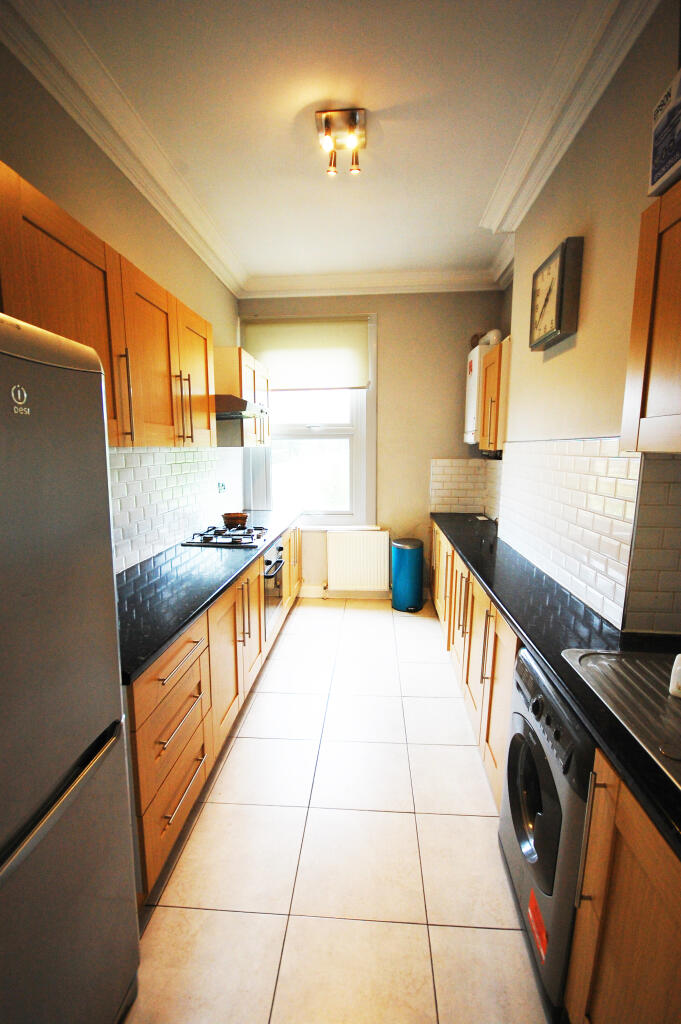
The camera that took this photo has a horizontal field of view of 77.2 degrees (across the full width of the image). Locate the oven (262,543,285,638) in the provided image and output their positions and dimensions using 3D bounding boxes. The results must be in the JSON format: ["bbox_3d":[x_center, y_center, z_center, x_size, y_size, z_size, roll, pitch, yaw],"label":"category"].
[{"bbox_3d":[-0.763,0.543,3.205,0.570,0.592,0.597,0,9,4],"label":"oven"}]

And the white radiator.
[{"bbox_3d":[0.182,0.503,4.364,0.620,0.630,0.100,1,9,4],"label":"white radiator"}]

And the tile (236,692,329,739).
[{"bbox_3d":[-0.322,1.210,2.550,0.464,0.010,0.439,0,9,4],"label":"tile"}]

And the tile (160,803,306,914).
[{"bbox_3d":[-0.396,1.352,1.700,0.465,0.010,0.450,1,9,4],"label":"tile"}]

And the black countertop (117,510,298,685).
[{"bbox_3d":[-0.823,0.262,2.844,0.633,0.042,3.132,0,9,4],"label":"black countertop"}]

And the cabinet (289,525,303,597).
[{"bbox_3d":[-0.700,0.457,4.182,0.570,0.714,0.534,0,9,4],"label":"cabinet"}]

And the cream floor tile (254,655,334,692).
[{"bbox_3d":[-0.293,1.150,3.016,0.465,0.010,0.450,1,9,4],"label":"cream floor tile"}]

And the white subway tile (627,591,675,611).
[{"bbox_3d":[1.159,0.339,1.597,0.162,0.079,0.010,1,9,4],"label":"white subway tile"}]

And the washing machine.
[{"bbox_3d":[0.906,0.979,1.351,0.560,0.850,0.595,1,9,5],"label":"washing machine"}]

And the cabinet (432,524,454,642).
[{"bbox_3d":[1.148,0.547,3.644,0.580,0.727,1.120,1,9,5],"label":"cabinet"}]

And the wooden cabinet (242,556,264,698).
[{"bbox_3d":[-0.814,0.686,2.670,0.570,0.714,0.509,0,9,4],"label":"wooden cabinet"}]

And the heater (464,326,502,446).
[{"bbox_3d":[1.321,-1.042,3.767,0.330,0.870,0.450,1,9,5],"label":"heater"}]

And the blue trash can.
[{"bbox_3d":[0.666,0.621,4.228,0.298,0.690,0.298,0,9,0],"label":"blue trash can"}]

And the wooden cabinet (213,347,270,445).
[{"bbox_3d":[-0.891,-0.940,3.722,0.357,0.739,0.886,0,9,4],"label":"wooden cabinet"}]

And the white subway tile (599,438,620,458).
[{"bbox_3d":[1.097,-0.262,1.740,0.010,0.077,0.145,1,9,5],"label":"white subway tile"}]

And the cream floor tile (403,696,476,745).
[{"bbox_3d":[0.587,1.214,2.482,0.429,0.010,0.439,0,9,4],"label":"cream floor tile"}]

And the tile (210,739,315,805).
[{"bbox_3d":[-0.354,1.276,2.117,0.464,0.010,0.439,0,9,4],"label":"tile"}]

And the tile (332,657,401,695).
[{"bbox_3d":[0.174,1.146,2.948,0.464,0.010,0.439,0,9,4],"label":"tile"}]

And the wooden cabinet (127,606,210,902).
[{"bbox_3d":[-0.898,0.836,1.662,0.580,0.727,0.595,1,9,4],"label":"wooden cabinet"}]

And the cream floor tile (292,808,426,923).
[{"bbox_3d":[0.076,1.343,1.649,0.464,0.010,0.439,0,9,4],"label":"cream floor tile"}]

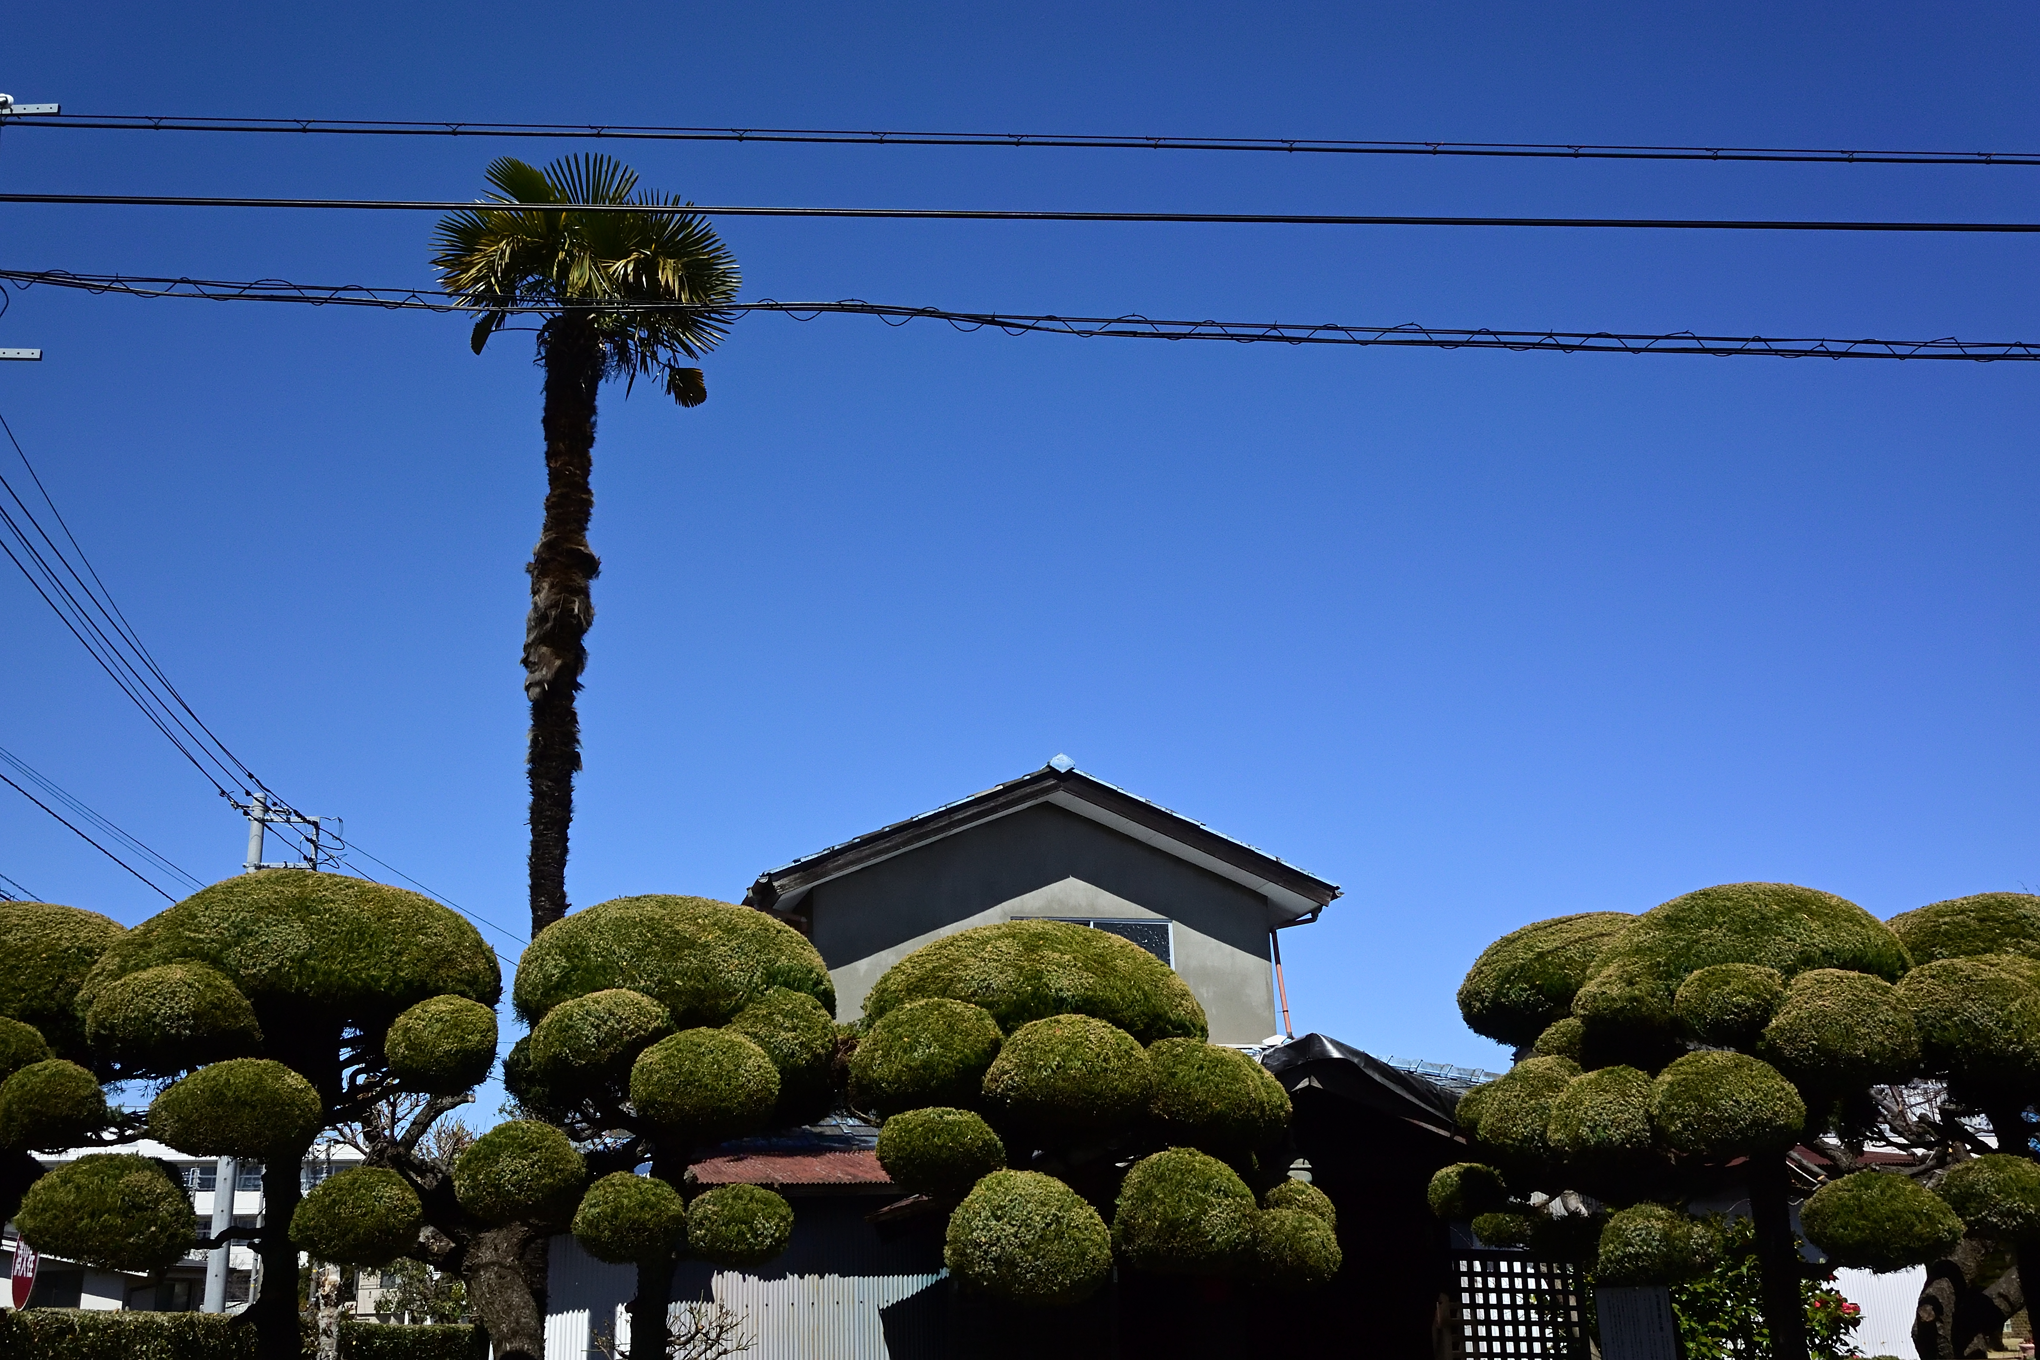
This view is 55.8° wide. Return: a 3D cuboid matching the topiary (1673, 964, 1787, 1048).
[{"bbox_3d":[3.645,1.677,9.909,0.548,0.427,0.520,-8,-17,19],"label":"topiary"}]

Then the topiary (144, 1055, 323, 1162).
[{"bbox_3d":[-3.404,1.861,8.377,0.714,0.438,0.678,5,-18,-21],"label":"topiary"}]

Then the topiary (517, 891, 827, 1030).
[{"bbox_3d":[-1.619,1.326,9.000,1.489,0.628,1.266,2,-18,-12],"label":"topiary"}]

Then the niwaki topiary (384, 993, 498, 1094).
[{"bbox_3d":[-2.583,1.626,8.600,0.500,0.439,0.500,4,-18,-16],"label":"niwaki topiary"}]

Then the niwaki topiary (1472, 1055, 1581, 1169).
[{"bbox_3d":[2.588,2.204,9.816,0.557,0.563,0.529,-6,-17,13],"label":"niwaki topiary"}]

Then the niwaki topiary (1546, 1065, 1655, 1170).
[{"bbox_3d":[2.744,2.067,9.100,0.537,0.495,0.537,-7,-18,15],"label":"niwaki topiary"}]

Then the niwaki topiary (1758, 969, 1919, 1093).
[{"bbox_3d":[4.164,1.794,9.817,0.749,0.638,0.712,-8,-18,21],"label":"niwaki topiary"}]

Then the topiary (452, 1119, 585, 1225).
[{"bbox_3d":[-2.323,2.281,8.940,0.602,0.480,0.572,2,-17,-14],"label":"topiary"}]

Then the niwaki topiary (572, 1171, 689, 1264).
[{"bbox_3d":[-1.739,2.402,8.600,0.521,0.412,0.521,2,-18,-11],"label":"niwaki topiary"}]

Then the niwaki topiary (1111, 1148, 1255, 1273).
[{"bbox_3d":[0.772,2.506,9.076,0.681,0.594,0.647,-3,-16,4],"label":"niwaki topiary"}]

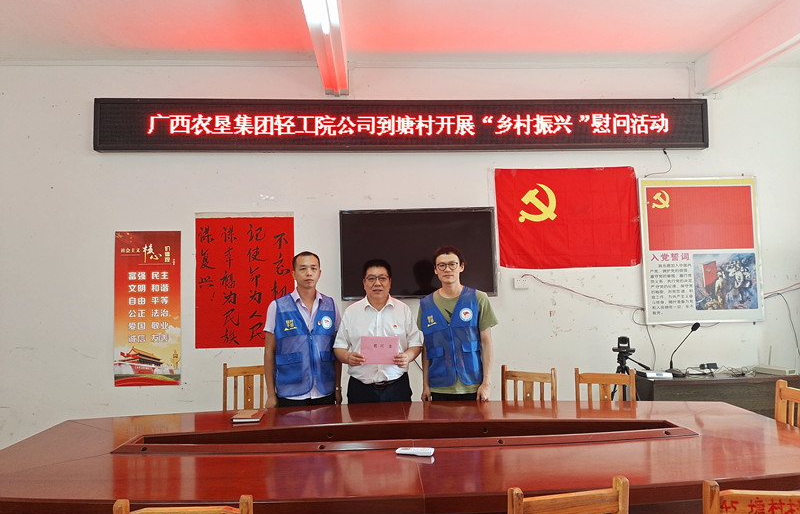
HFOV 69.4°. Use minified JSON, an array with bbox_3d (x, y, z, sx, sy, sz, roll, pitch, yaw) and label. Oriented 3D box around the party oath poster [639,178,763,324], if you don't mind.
[{"bbox_3d":[2.454,-0.052,4.697,0.994,1.187,0.034,-1,-2,-4],"label":"party oath poster"}]

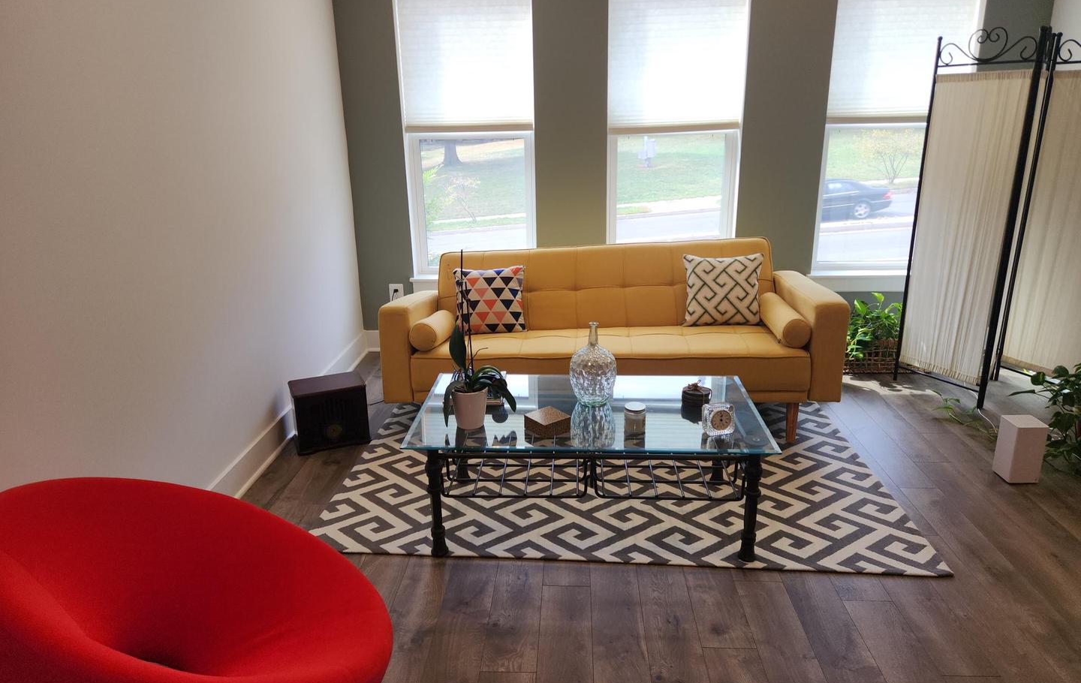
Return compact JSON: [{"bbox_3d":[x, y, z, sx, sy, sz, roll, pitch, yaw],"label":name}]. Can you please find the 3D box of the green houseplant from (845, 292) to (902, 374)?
[{"bbox_3d":[1.980,-0.088,4.300,0.490,0.460,0.390,0,17,3],"label":"green houseplant"}]

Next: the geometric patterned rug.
[{"bbox_3d":[0.305,0.525,3.197,2.220,0.010,1.560,0,17,4],"label":"geometric patterned rug"}]

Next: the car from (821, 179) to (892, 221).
[{"bbox_3d":[10.102,-5.156,26.304,4.850,1.440,1.820,-6,17,1],"label":"car"}]

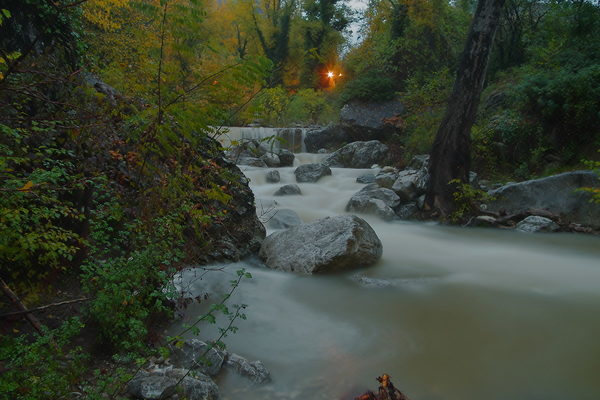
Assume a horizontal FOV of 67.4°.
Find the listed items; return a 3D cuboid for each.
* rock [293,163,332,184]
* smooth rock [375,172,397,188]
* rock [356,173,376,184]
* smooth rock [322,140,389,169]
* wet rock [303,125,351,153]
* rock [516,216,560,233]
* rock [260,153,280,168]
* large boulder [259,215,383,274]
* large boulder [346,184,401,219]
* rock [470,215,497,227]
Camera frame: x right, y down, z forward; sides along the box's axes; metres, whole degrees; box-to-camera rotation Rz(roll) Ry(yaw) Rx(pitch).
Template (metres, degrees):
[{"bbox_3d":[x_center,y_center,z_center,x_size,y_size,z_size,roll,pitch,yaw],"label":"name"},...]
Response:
[{"bbox_3d":[0.324,-0.657,10.900,0.914,0.491,0.686,0,8,0],"label":"rock"},{"bbox_3d":[1.744,-0.394,9.148,0.462,0.309,0.393,2,11,11],"label":"smooth rock"},{"bbox_3d":[1.576,-0.496,10.600,0.477,0.295,0.382,0,8,0],"label":"rock"},{"bbox_3d":[1.537,-1.279,12.600,1.802,0.764,1.261,0,8,0],"label":"smooth rock"},{"bbox_3d":[0.905,-1.799,13.189,1.573,0.784,1.180,1,11,3],"label":"wet rock"},{"bbox_3d":[3.862,0.395,7.300,0.608,0.223,0.425,0,8,0],"label":"rock"},{"bbox_3d":[-0.824,-1.107,12.600,0.553,0.440,0.470,0,8,0],"label":"rock"},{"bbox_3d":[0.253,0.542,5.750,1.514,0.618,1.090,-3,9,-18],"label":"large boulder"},{"bbox_3d":[1.326,0.003,8.047,0.975,0.575,0.829,2,11,9],"label":"large boulder"},{"bbox_3d":[3.071,0.318,7.467,0.502,0.167,0.402,4,11,22],"label":"rock"}]

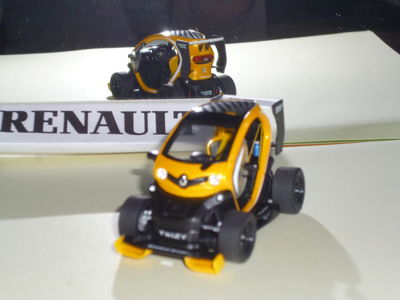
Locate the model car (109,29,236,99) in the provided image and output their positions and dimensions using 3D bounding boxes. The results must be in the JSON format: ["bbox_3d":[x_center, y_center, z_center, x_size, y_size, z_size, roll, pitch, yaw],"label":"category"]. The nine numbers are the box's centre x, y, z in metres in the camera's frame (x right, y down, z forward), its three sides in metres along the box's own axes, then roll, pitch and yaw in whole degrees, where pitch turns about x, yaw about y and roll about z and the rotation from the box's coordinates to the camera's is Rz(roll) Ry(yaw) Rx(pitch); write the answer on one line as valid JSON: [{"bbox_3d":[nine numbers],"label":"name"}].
[{"bbox_3d":[-0.014,-0.039,0.412,0.035,0.035,0.057,-14,22,-37],"label":"model car"}]

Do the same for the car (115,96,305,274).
[{"bbox_3d":[0.004,0.005,0.249,0.035,0.035,0.057,7,18,26],"label":"car"}]

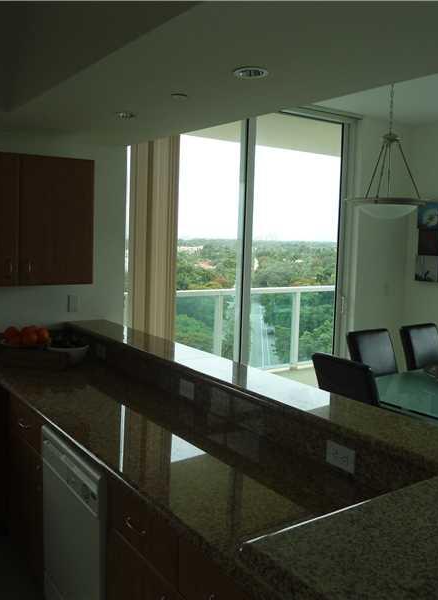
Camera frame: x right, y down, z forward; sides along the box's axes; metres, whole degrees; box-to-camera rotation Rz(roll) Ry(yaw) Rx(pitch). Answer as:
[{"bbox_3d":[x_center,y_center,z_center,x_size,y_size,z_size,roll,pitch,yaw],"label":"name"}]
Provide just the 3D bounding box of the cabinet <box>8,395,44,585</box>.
[{"bbox_3d":[-0.645,0.864,2.951,0.600,0.760,0.510,-3,8,-34],"label":"cabinet"}]

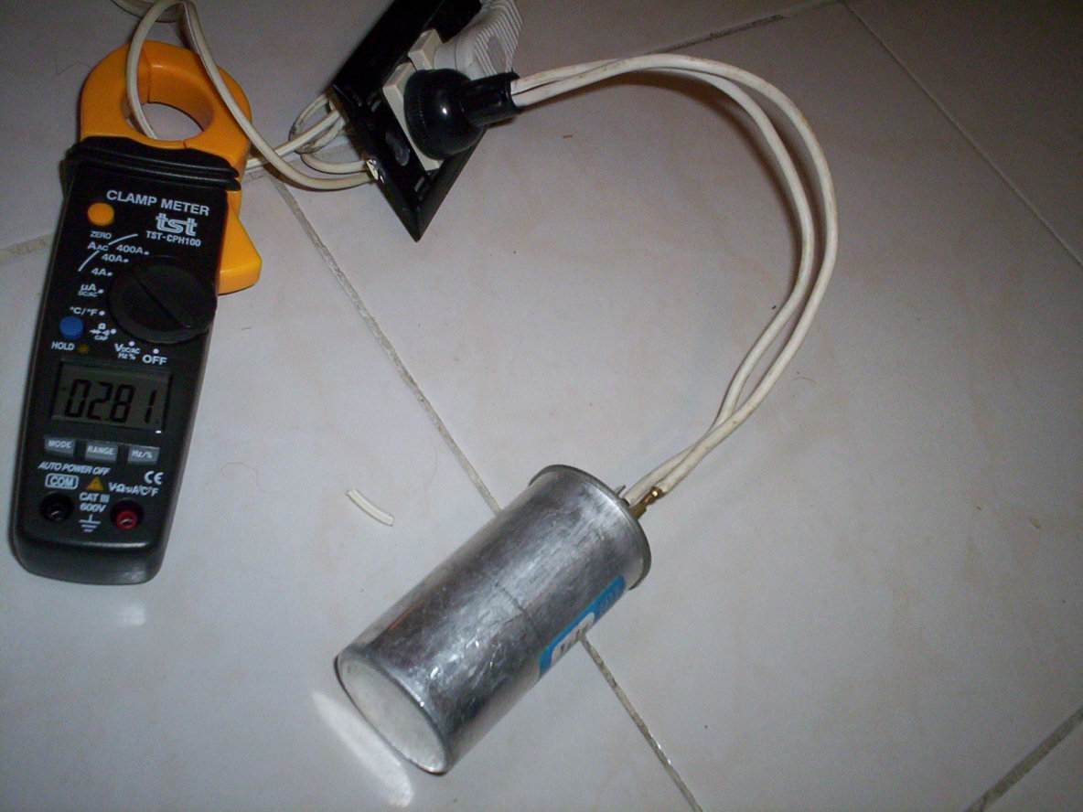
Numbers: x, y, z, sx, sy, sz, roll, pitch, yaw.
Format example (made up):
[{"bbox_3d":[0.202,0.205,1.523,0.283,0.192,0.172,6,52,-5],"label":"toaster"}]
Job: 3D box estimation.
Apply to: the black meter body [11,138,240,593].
[{"bbox_3d":[-0.128,-0.018,0.367,0.054,0.037,0.146,6,58,-16],"label":"black meter body"}]

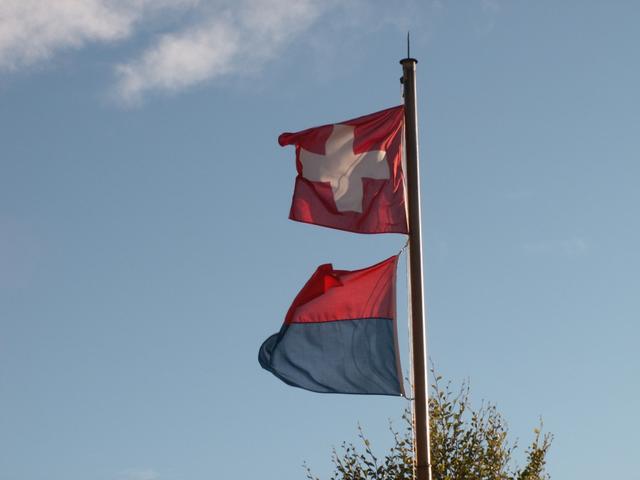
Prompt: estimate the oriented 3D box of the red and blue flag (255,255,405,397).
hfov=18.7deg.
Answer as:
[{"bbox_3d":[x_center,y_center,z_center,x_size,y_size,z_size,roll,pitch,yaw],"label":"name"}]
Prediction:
[{"bbox_3d":[0.089,0.667,14.980,1.100,1.080,0.300,0,-18,-5],"label":"red and blue flag"}]

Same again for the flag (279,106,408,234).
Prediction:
[{"bbox_3d":[0.186,-0.549,15.350,1.010,1.070,0.250,2,-18,-10],"label":"flag"}]

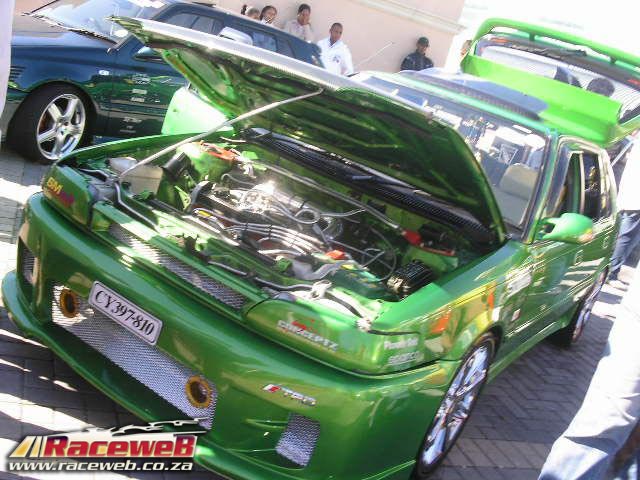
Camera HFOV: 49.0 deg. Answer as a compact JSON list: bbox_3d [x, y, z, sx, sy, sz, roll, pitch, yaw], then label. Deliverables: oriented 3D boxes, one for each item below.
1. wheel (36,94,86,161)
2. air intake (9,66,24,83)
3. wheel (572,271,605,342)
[{"bbox_3d":[-2.071,-0.896,5.487,0.190,0.490,0.490,21,15,20],"label":"wheel"},{"bbox_3d":[-2.168,-1.188,5.027,0.140,0.110,0.040,2,20,-42],"label":"air intake"},{"bbox_3d":[1.703,0.406,4.676,0.200,0.500,0.500,25,17,31],"label":"wheel"}]

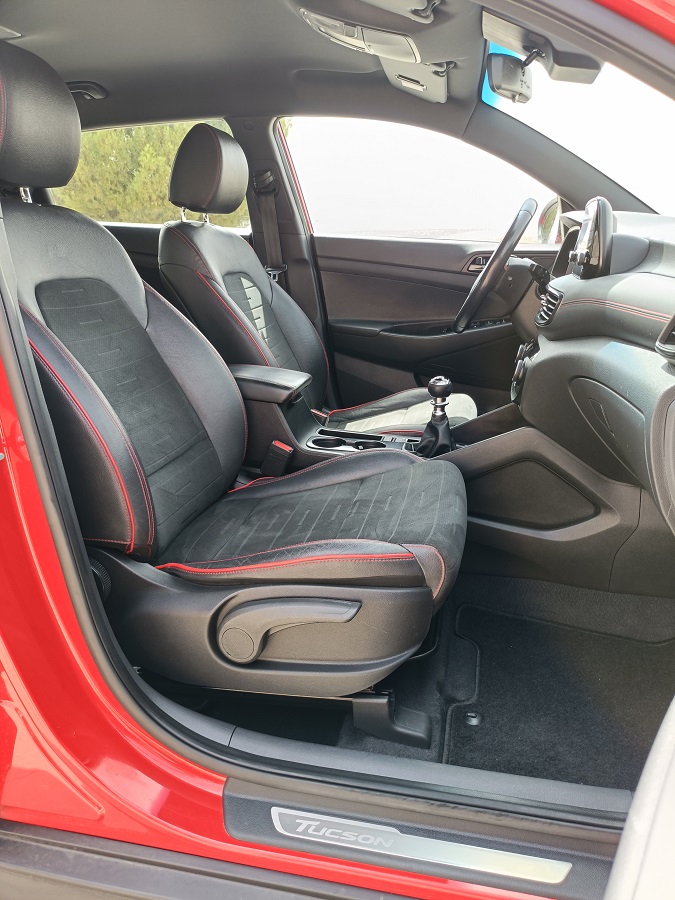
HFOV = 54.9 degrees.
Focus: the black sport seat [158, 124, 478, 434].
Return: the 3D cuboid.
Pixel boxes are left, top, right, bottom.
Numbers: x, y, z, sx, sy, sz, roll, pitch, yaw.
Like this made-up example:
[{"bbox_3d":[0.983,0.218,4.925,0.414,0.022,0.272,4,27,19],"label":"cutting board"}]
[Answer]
[{"bbox_3d":[-0.014,-0.364,1.726,0.805,0.915,0.540,4,18,10],"label":"black sport seat"}]

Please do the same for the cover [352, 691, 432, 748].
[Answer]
[{"bbox_3d":[0.079,0.384,0.942,0.120,0.073,0.060,4,18,10],"label":"cover"}]

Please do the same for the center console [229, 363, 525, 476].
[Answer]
[{"bbox_3d":[-0.005,0.012,1.441,0.790,0.390,0.250,4,18,10],"label":"center console"}]

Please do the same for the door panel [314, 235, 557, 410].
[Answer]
[{"bbox_3d":[0.364,-0.345,2.027,0.890,0.610,0.120,4,18,10],"label":"door panel"}]

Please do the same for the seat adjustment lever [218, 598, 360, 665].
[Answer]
[{"bbox_3d":[-0.065,0.237,0.840,0.190,0.104,0.040,4,18,10],"label":"seat adjustment lever"}]

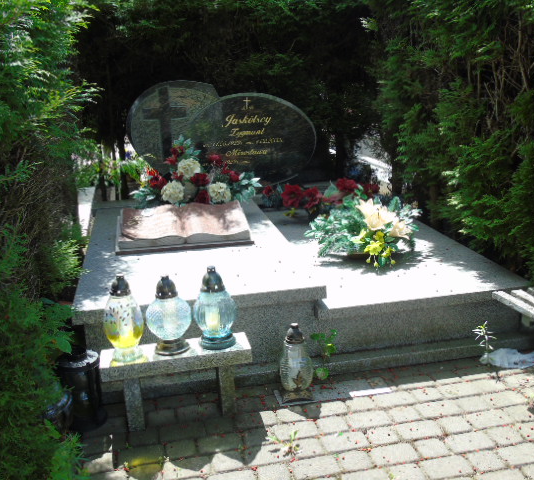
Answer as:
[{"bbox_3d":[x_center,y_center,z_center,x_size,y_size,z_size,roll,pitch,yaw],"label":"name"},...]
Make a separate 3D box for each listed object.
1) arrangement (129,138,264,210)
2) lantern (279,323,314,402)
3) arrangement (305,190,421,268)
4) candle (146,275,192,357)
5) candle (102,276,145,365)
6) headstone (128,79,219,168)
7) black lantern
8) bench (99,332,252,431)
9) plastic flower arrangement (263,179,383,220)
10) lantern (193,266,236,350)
[{"bbox_3d":[-0.472,-0.443,4.235,0.840,0.480,0.380,-5,17,-11],"label":"arrangement"},{"bbox_3d":[0.129,0.512,2.697,0.148,0.340,0.148,-5,17,-11],"label":"lantern"},{"bbox_3d":[0.546,-0.072,3.575,0.650,0.320,0.480,-5,17,-11],"label":"arrangement"},{"bbox_3d":[-0.389,0.294,2.497,0.182,0.314,0.182,-5,17,-11],"label":"candle"},{"bbox_3d":[-0.558,0.298,2.459,0.160,0.338,0.160,-5,17,-11],"label":"candle"},{"bbox_3d":[-0.644,-0.737,4.538,0.690,0.790,0.090,-5,17,-11],"label":"headstone"},{"bbox_3d":[-0.757,0.606,2.563,0.195,0.290,0.195,-5,17,-11],"label":"black lantern"},{"bbox_3d":[-0.362,0.586,2.582,0.594,0.294,0.160,-5,17,-11],"label":"bench"},{"bbox_3d":[0.381,-0.297,4.463,0.840,0.250,0.340,-5,17,-11],"label":"plastic flower arrangement"},{"bbox_3d":[-0.210,0.267,2.539,0.172,0.332,0.172,-5,17,-11],"label":"lantern"}]

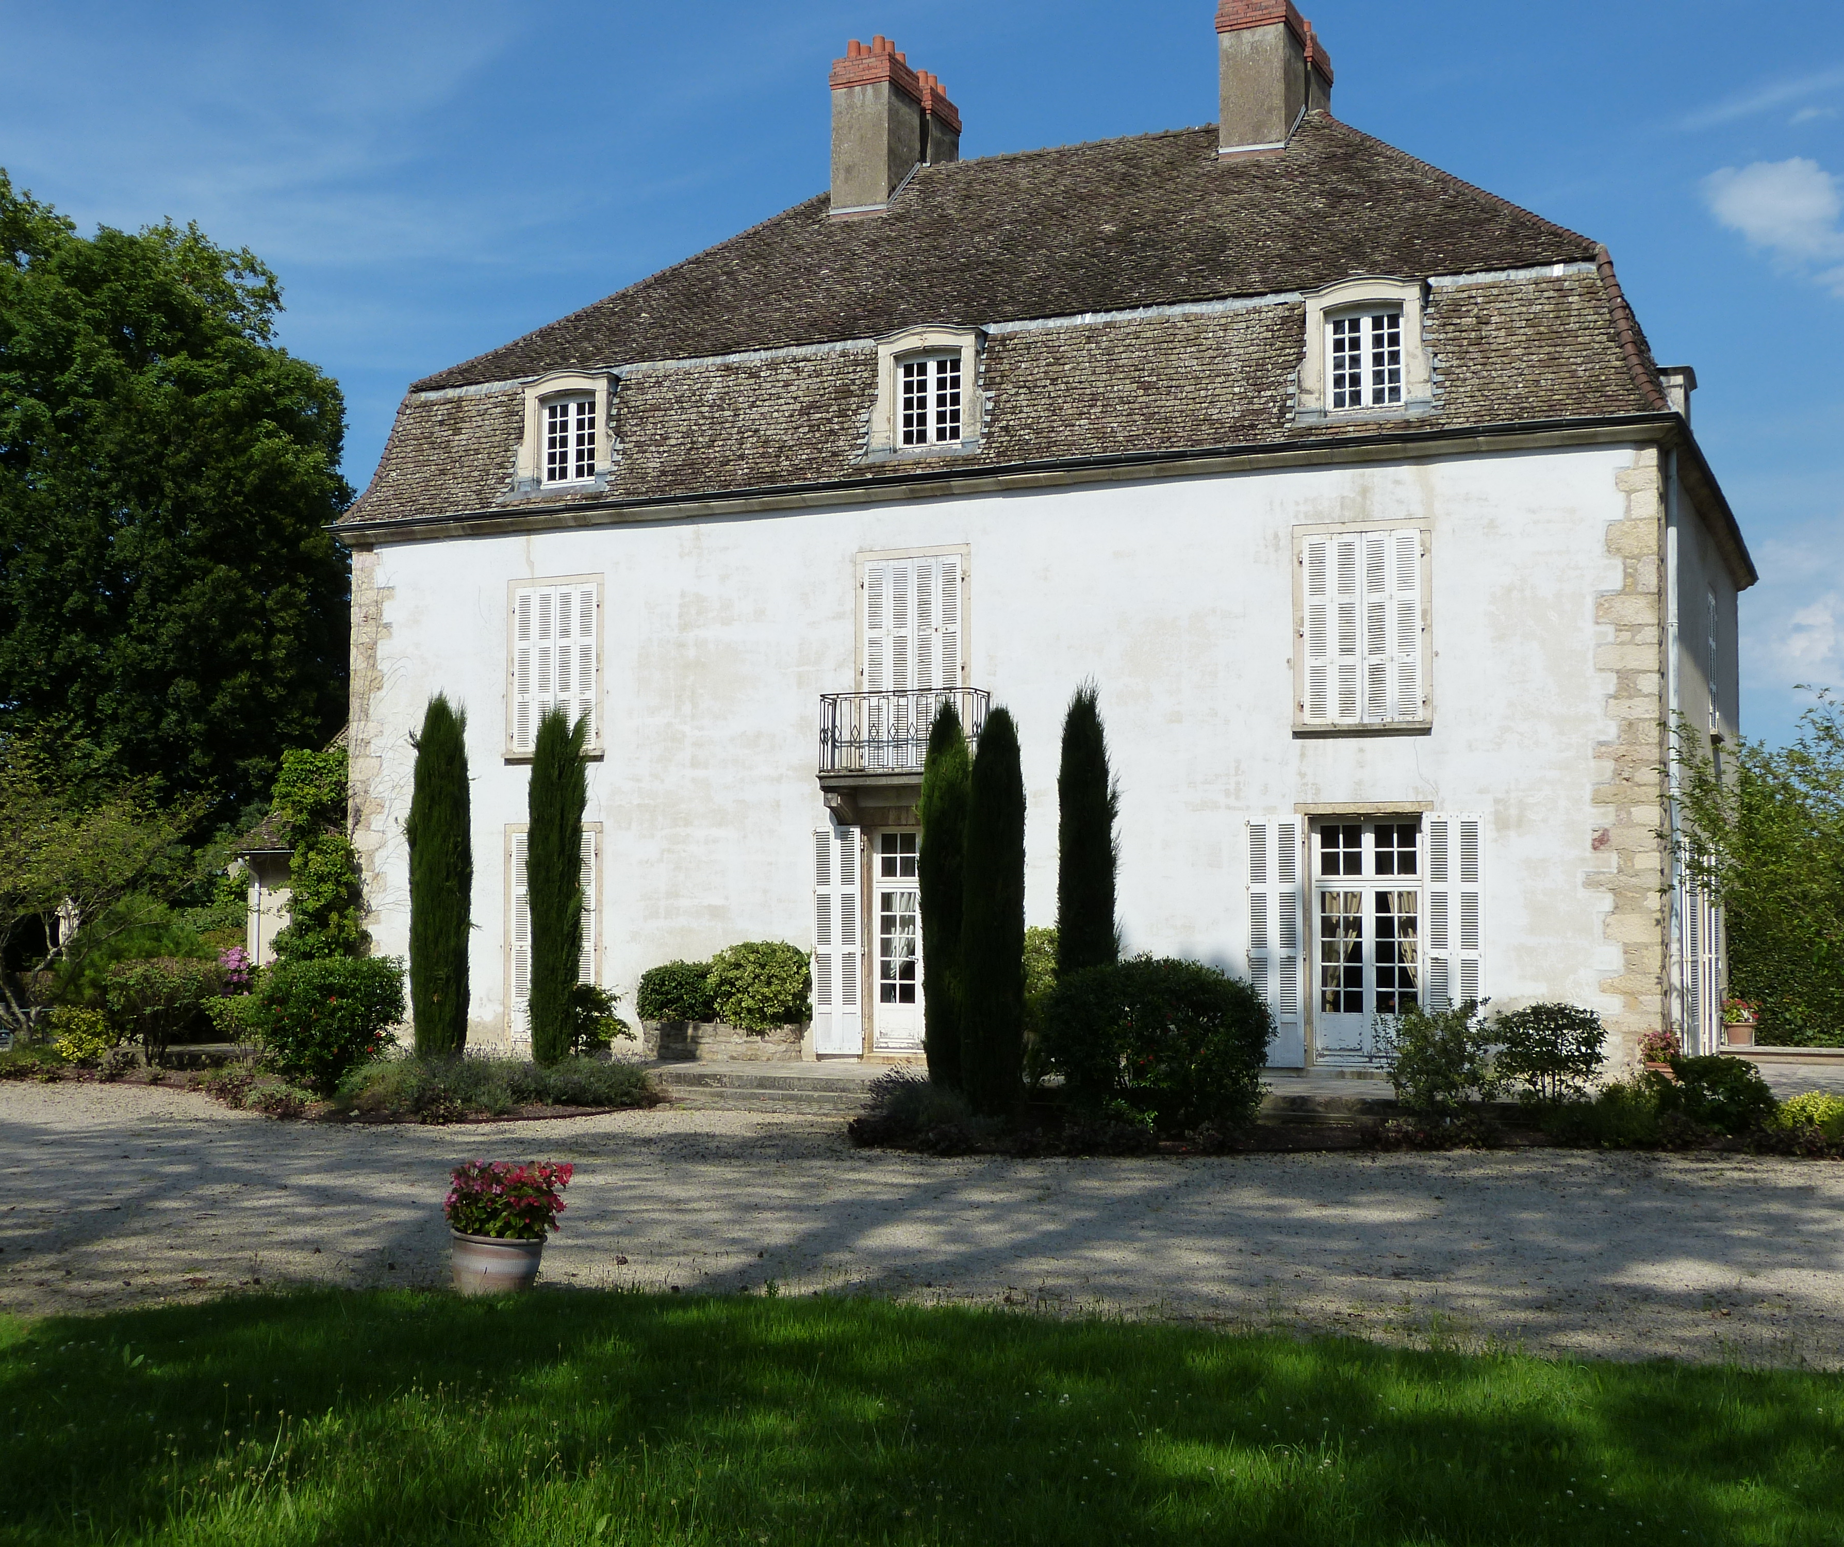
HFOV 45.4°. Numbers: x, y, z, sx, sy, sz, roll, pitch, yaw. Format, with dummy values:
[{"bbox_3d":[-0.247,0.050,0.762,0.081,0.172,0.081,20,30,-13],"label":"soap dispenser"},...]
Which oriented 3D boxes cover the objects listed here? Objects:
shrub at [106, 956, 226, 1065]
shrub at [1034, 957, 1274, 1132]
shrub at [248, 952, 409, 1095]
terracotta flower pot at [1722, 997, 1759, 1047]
[{"bbox_3d":[-10.493,3.289,30.613,1.679,1.501,1.580,-1,-4,24],"label":"shrub"},{"bbox_3d":[2.450,2.849,23.200,2.442,1.848,2.200,-2,-4,24],"label":"shrub"},{"bbox_3d":[-7.316,3.101,27.200,1.889,1.730,1.750,-2,-4,24],"label":"shrub"},{"bbox_3d":[9.643,2.923,25.971,0.434,0.593,0.434,-1,-4,24],"label":"terracotta flower pot"}]

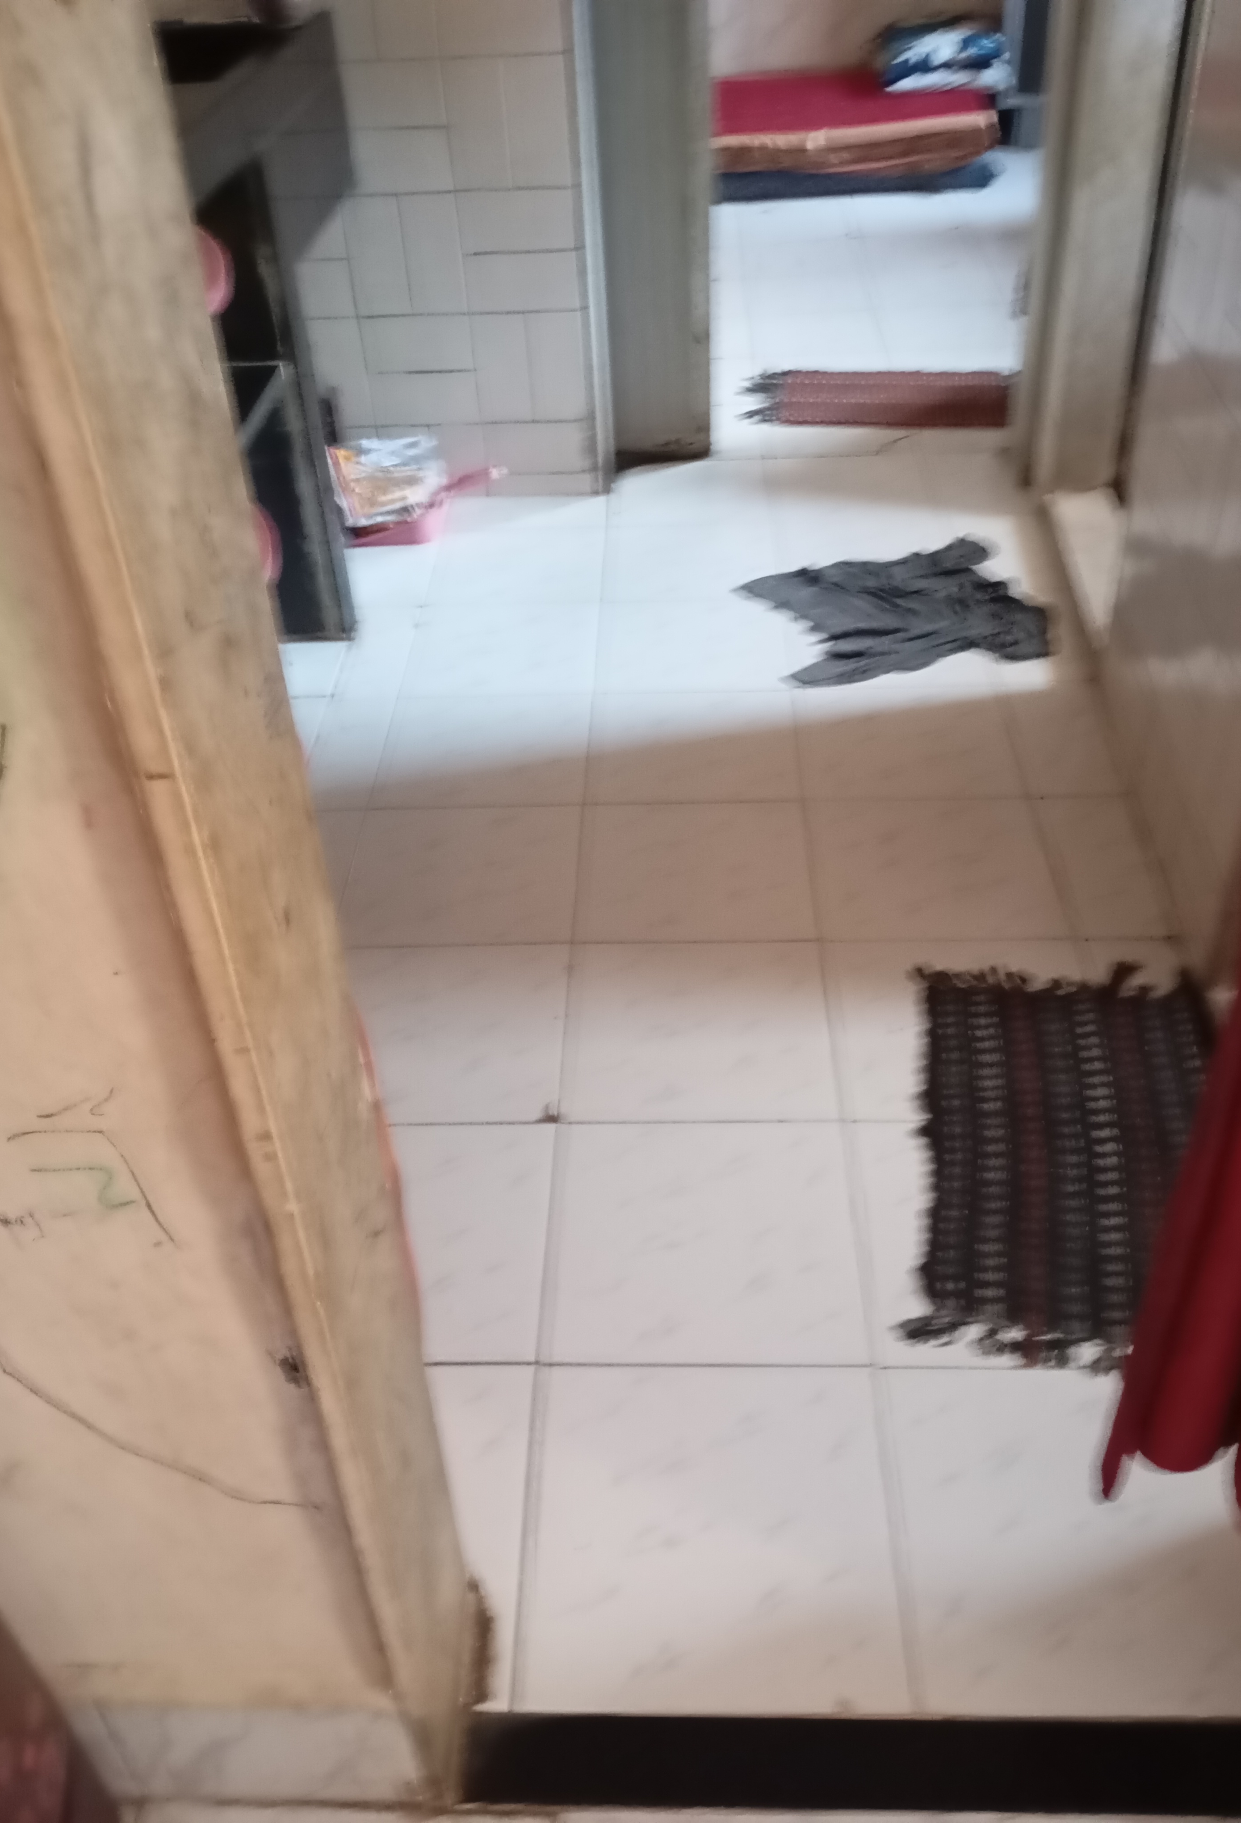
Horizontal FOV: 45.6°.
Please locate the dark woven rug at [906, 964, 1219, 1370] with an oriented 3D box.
[{"bbox_3d":[0.472,0.237,1.526,0.320,0.012,0.510,4,39,8],"label":"dark woven rug"}]

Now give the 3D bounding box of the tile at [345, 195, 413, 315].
[{"bbox_3d":[-0.428,-1.155,2.607,0.100,0.200,0.010,-1,39,2],"label":"tile"}]

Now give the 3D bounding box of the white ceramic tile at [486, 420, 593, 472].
[{"bbox_3d":[-0.161,-0.883,2.815,0.202,0.101,0.010,0,39,4],"label":"white ceramic tile"}]

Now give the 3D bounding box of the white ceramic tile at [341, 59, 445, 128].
[{"bbox_3d":[-0.390,-1.353,2.448,0.202,0.101,0.010,0,39,4],"label":"white ceramic tile"}]

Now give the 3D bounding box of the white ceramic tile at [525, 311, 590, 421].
[{"bbox_3d":[-0.119,-1.005,2.723,0.099,0.200,0.010,-1,39,3],"label":"white ceramic tile"}]

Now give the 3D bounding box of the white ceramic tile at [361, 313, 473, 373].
[{"bbox_3d":[-0.370,-1.038,2.698,0.200,0.100,0.010,-1,39,2],"label":"white ceramic tile"}]

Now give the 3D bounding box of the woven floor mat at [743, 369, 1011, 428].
[{"bbox_3d":[0.566,-1.114,3.188,0.610,0.012,0.314,3,39,8],"label":"woven floor mat"}]

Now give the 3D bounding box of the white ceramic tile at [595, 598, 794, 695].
[{"bbox_3d":[0.116,-0.430,2.399,0.298,0.010,0.297,-1,39,3],"label":"white ceramic tile"}]

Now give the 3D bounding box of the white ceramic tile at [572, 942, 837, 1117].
[{"bbox_3d":[0.090,0.136,1.694,0.304,0.010,0.299,-1,39,3],"label":"white ceramic tile"}]

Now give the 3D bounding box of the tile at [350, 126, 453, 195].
[{"bbox_3d":[-0.386,-1.275,2.512,0.202,0.101,0.010,0,39,4],"label":"tile"}]

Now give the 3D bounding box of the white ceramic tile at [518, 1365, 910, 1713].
[{"bbox_3d":[0.073,0.515,1.239,0.298,0.010,0.297,-1,39,3],"label":"white ceramic tile"}]

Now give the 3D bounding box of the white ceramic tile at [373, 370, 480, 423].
[{"bbox_3d":[-0.369,-0.963,2.766,0.200,0.099,0.010,-1,39,3],"label":"white ceramic tile"}]

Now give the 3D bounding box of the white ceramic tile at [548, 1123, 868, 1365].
[{"bbox_3d":[0.082,0.324,1.462,0.304,0.010,0.299,-1,39,3],"label":"white ceramic tile"}]

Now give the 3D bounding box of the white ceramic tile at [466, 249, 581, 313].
[{"bbox_3d":[-0.175,-1.122,2.630,0.200,0.099,0.010,-1,39,3],"label":"white ceramic tile"}]

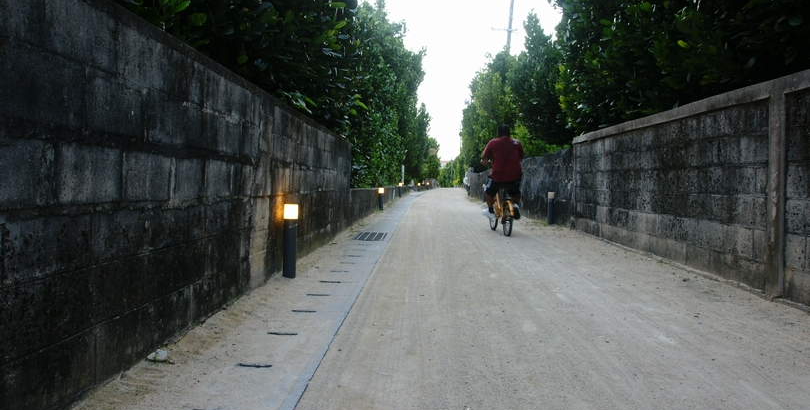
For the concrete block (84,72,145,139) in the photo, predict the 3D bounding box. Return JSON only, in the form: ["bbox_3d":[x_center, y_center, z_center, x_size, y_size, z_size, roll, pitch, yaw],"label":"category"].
[{"bbox_3d":[-1.096,-0.353,2.150,0.165,0.203,0.405,0,2,2],"label":"concrete block"}]

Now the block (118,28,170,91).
[{"bbox_3d":[-1.087,-0.561,2.362,0.165,0.190,0.405,0,2,2],"label":"block"}]

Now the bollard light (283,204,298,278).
[{"bbox_3d":[-0.840,0.254,4.421,0.100,0.530,0.100,0,2,2],"label":"bollard light"}]

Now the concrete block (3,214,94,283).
[{"bbox_3d":[-1.096,0.119,1.763,0.150,0.179,0.408,1,2,1],"label":"concrete block"}]

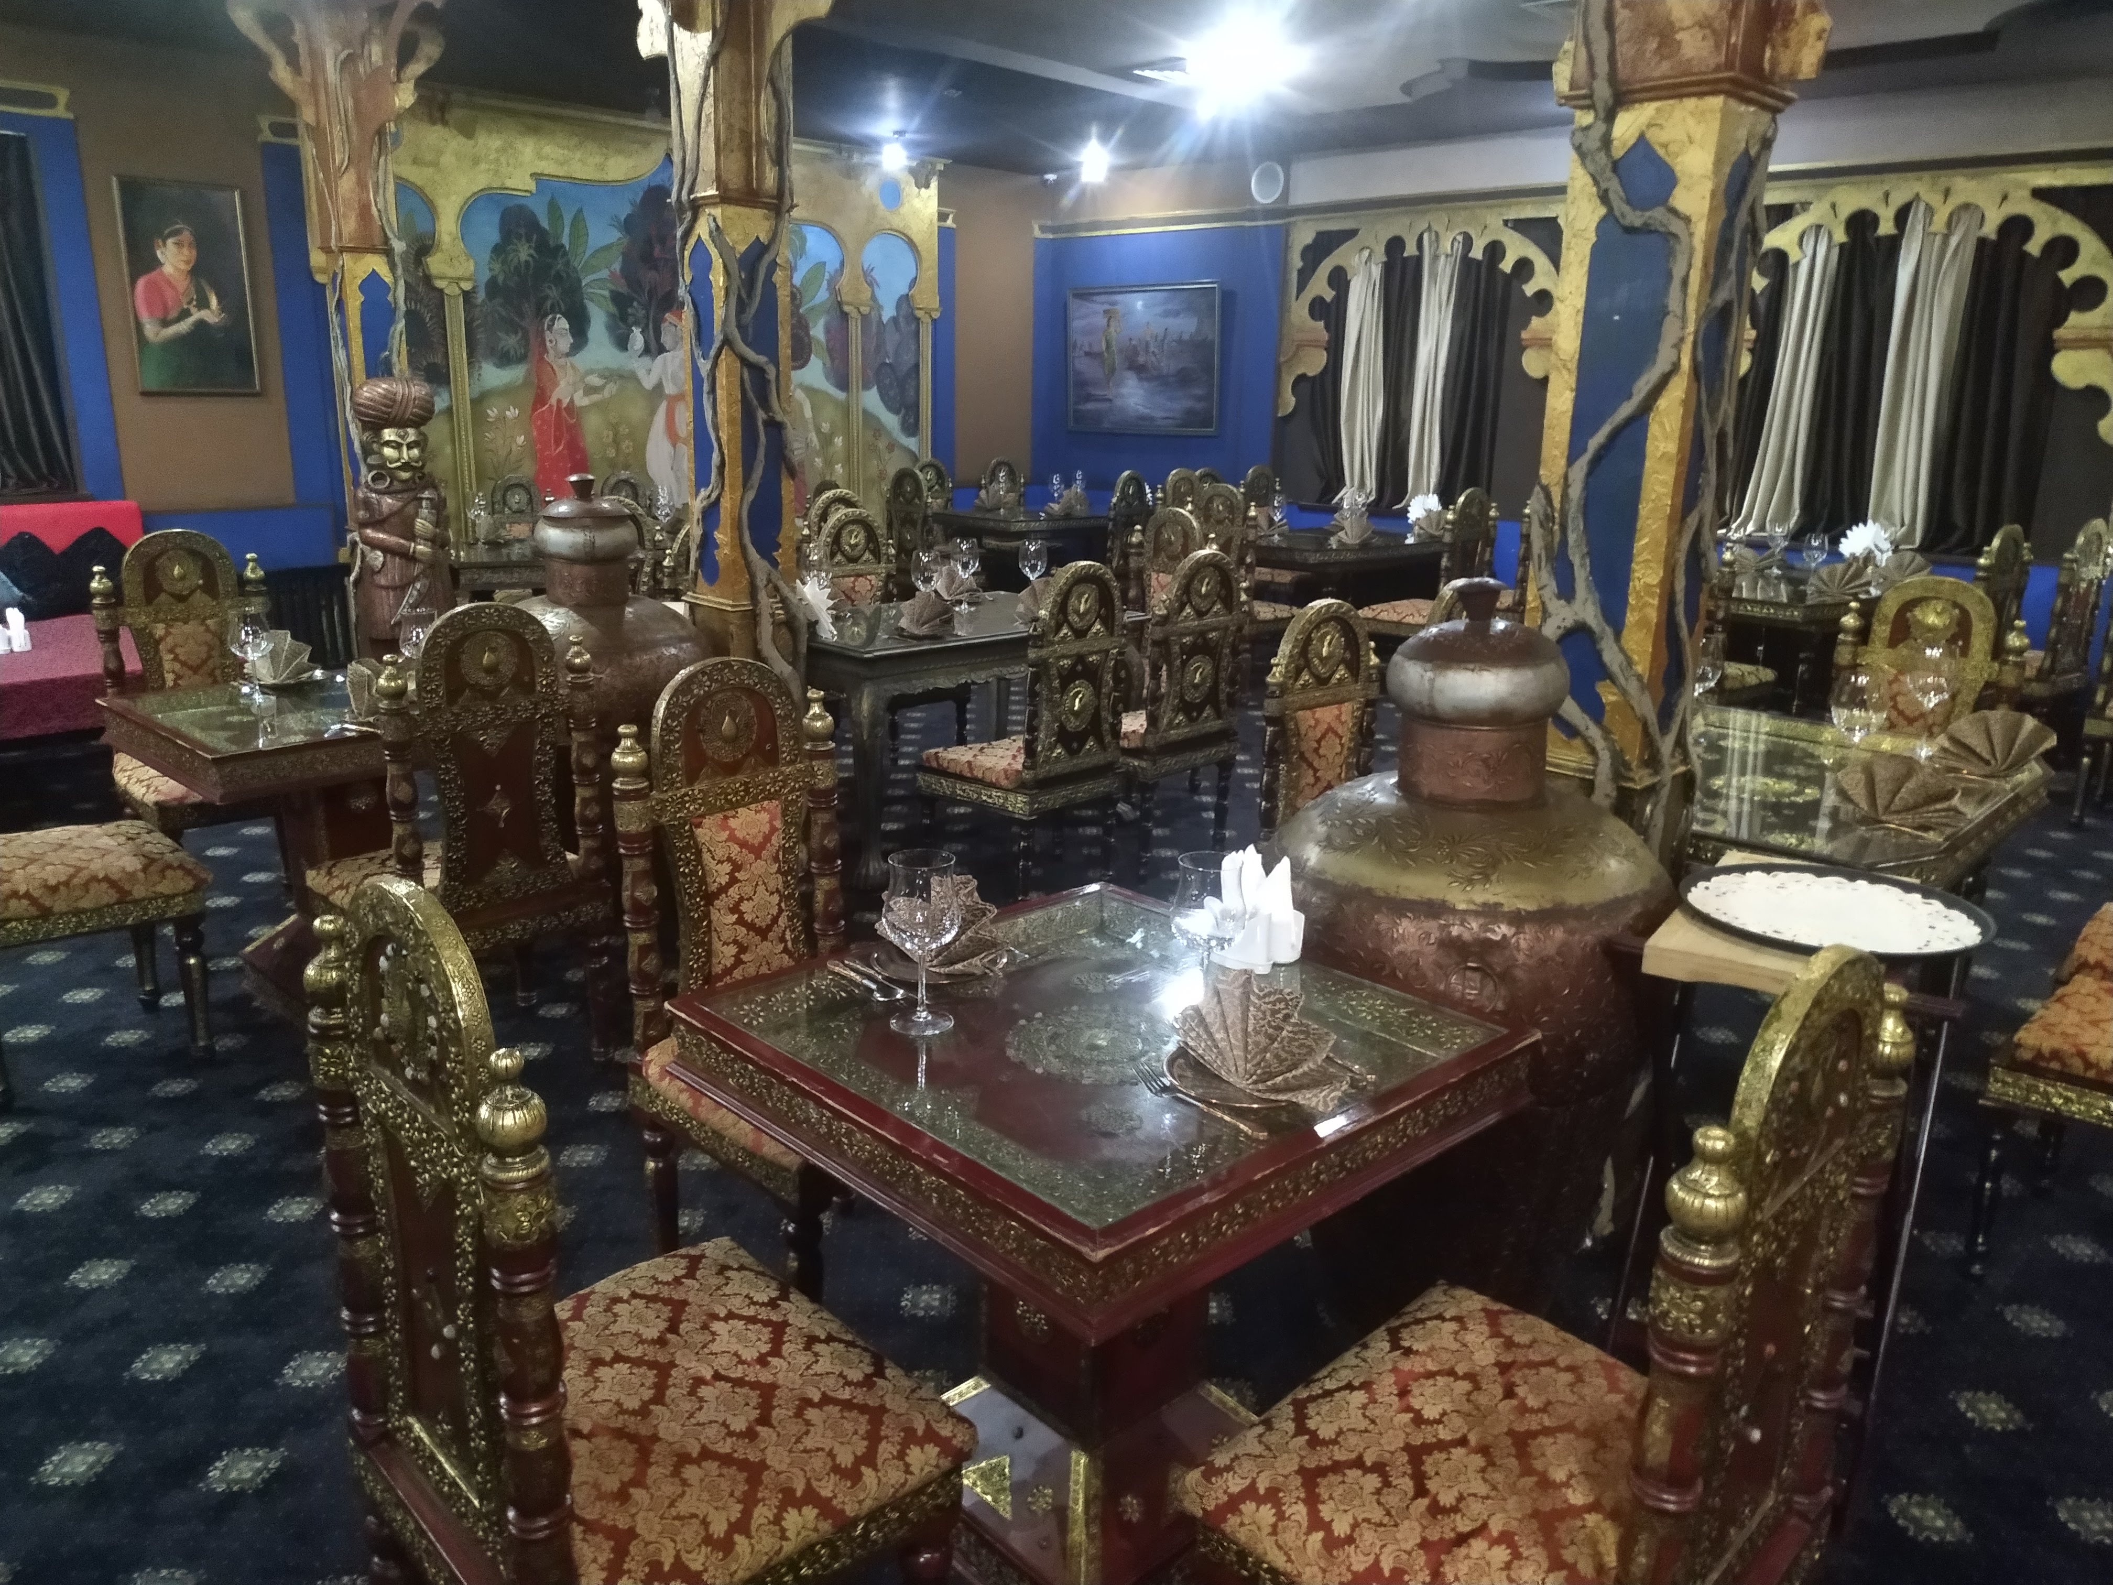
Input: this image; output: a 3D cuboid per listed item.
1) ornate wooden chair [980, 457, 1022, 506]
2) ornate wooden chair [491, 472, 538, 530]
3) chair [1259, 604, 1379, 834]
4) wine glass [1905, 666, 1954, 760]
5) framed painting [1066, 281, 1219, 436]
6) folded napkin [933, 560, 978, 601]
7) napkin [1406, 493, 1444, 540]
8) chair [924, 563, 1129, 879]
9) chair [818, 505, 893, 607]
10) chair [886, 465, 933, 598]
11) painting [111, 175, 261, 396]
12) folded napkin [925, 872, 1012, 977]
[{"bbox_3d":[-0.269,-1.989,11.166,0.480,1.050,0.460,15,20,42],"label":"ornate wooden chair"},{"bbox_3d":[-2.893,-1.250,8.233,0.510,1.040,0.475,15,21,42],"label":"ornate wooden chair"},{"bbox_3d":[0.798,0.077,3.502,0.480,1.050,0.460,15,20,42],"label":"chair"},{"bbox_3d":[1.943,-0.184,3.257,0.102,0.210,0.102,1,15,0],"label":"wine glass"},{"bbox_3d":[0.643,-3.185,10.769,0.050,1.030,1.480,-13,20,-41],"label":"framed painting"},{"bbox_3d":[-0.399,-0.855,5.805,0.185,0.140,0.100,-13,20,-41],"label":"folded napkin"},{"bbox_3d":[2.213,-1.649,8.787,0.220,0.270,0.130,5,15,13],"label":"napkin"},{"bbox_3d":[-0.106,-0.235,4.756,0.500,1.060,0.480,13,19,39],"label":"chair"},{"bbox_3d":[-0.685,-0.610,6.044,0.510,1.040,0.475,15,21,42],"label":"chair"},{"bbox_3d":[-0.705,-1.329,8.369,0.439,1.024,0.468,15,20,40],"label":"chair"},{"bbox_3d":[-4.671,-2.712,7.918,0.040,1.090,0.610,15,20,42],"label":"painting"},{"bbox_3d":[-0.146,0.177,1.952,0.190,0.140,0.115,8,16,24],"label":"folded napkin"}]

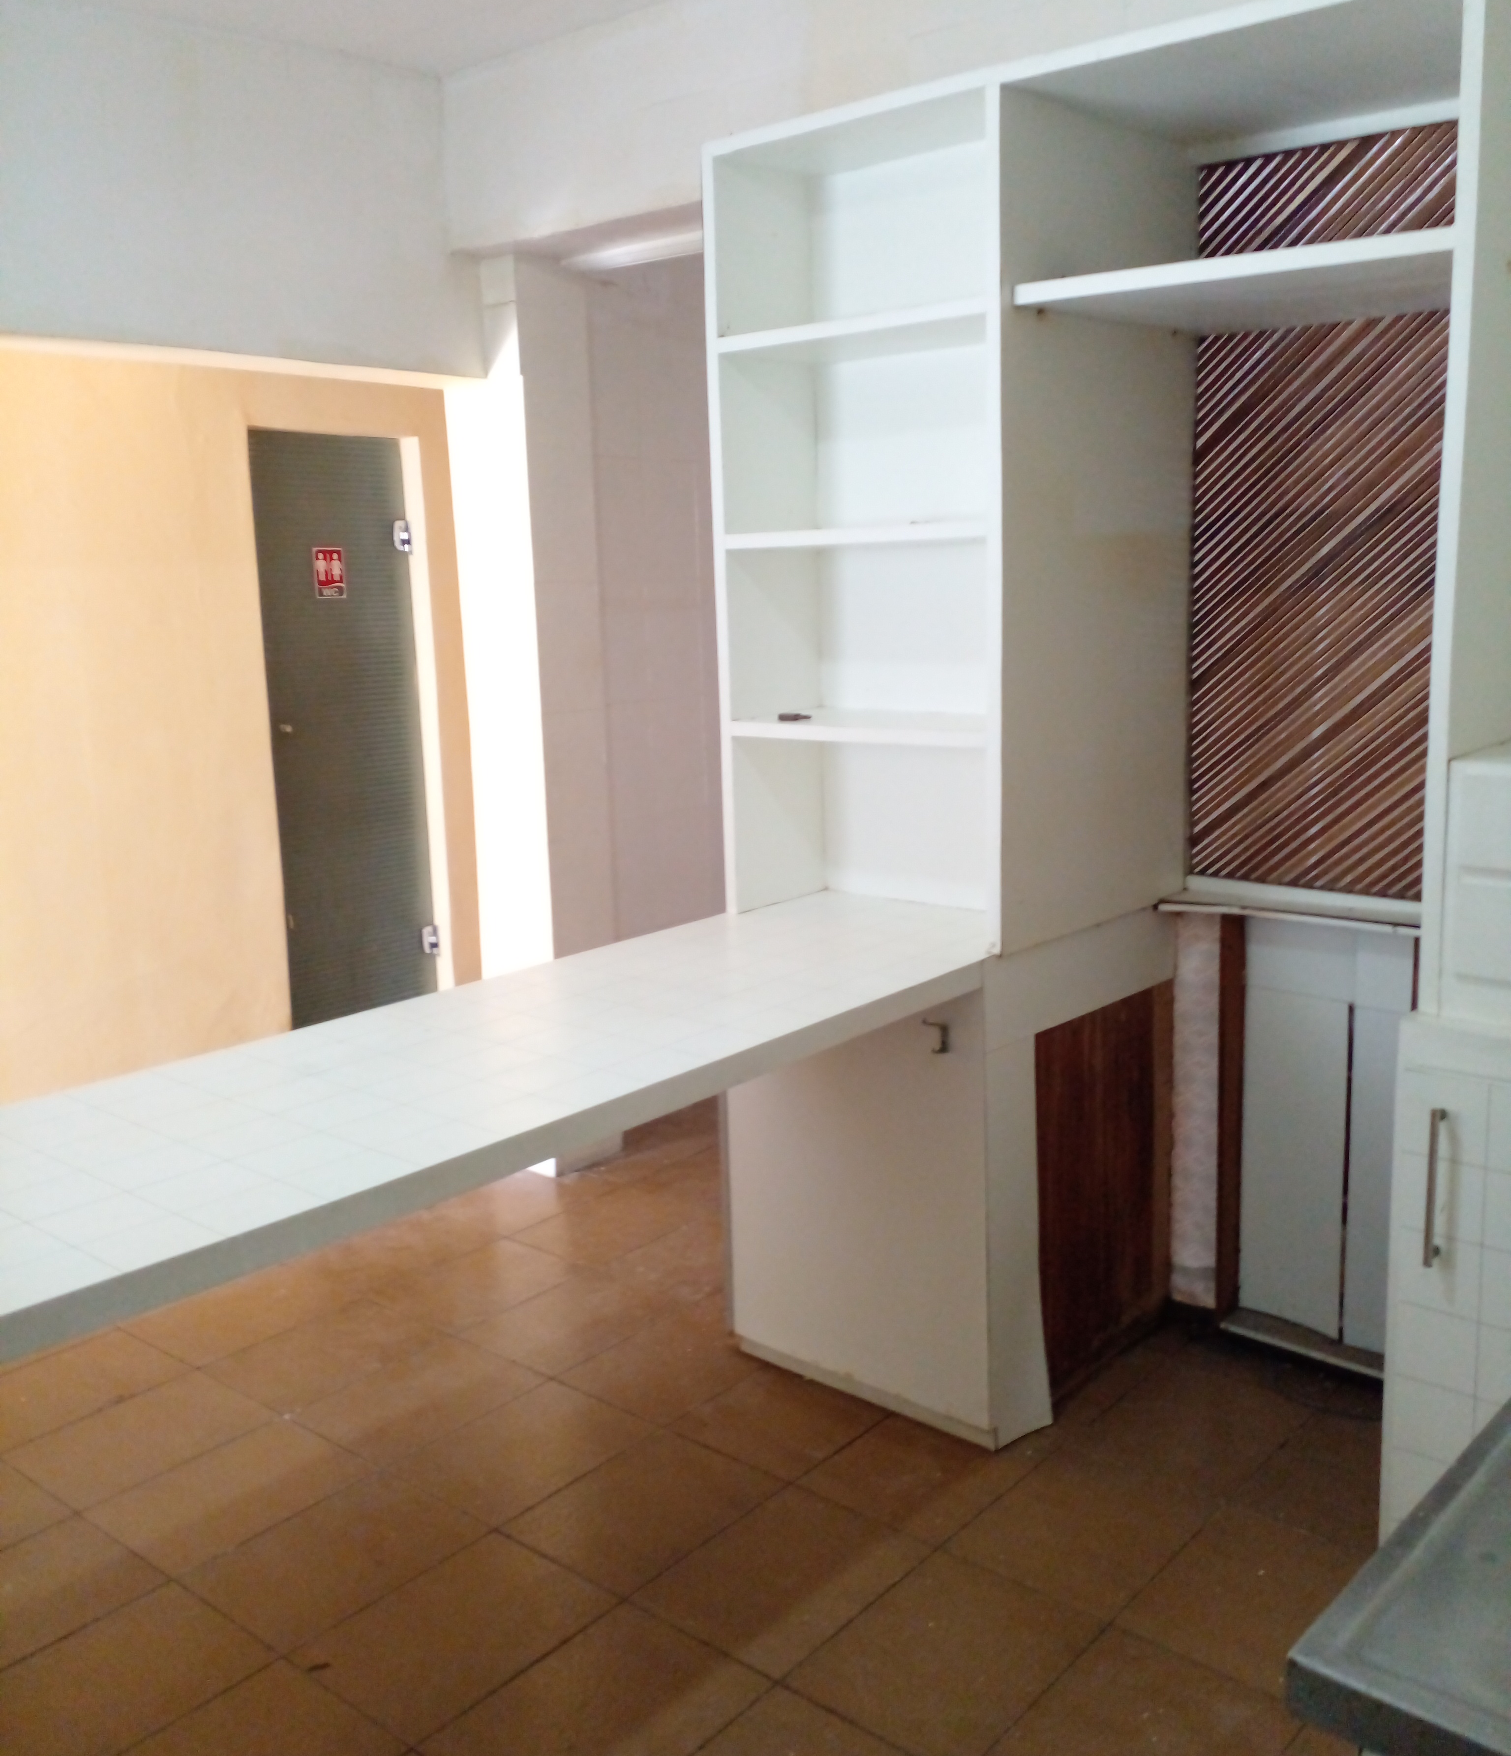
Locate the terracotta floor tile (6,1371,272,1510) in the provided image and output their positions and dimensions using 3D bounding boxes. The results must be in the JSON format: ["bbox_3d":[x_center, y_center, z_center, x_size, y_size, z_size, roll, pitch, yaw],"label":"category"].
[{"bbox_3d":[-1.129,1.025,2.897,0.282,0.012,0.384,7,13,40],"label":"terracotta floor tile"}]

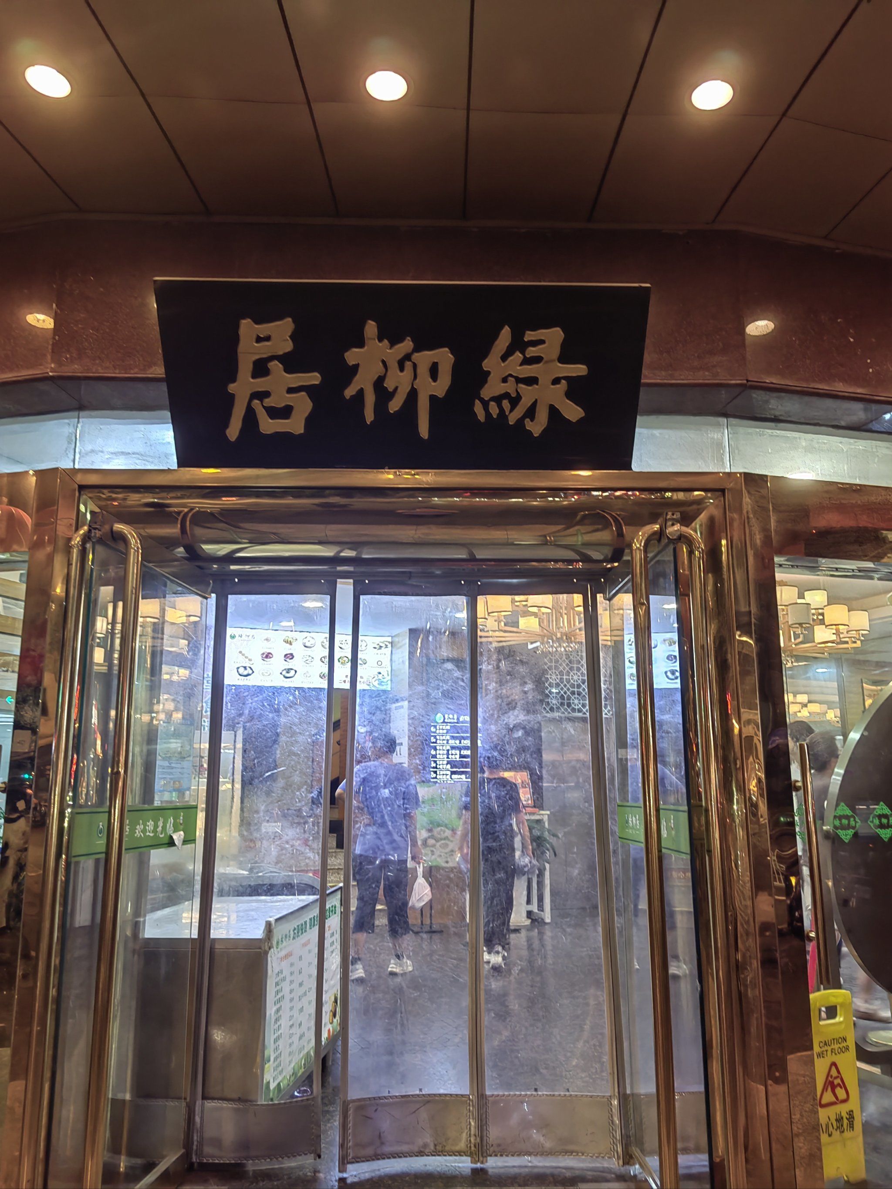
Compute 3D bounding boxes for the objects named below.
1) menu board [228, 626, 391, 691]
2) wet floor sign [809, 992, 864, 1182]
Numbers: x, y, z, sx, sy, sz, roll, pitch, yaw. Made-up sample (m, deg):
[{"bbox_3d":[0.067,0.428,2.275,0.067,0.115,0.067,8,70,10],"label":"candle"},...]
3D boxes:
[{"bbox_3d":[-1.454,0.701,9.863,1.797,0.594,0.060,4,-13,-18],"label":"menu board"},{"bbox_3d":[1.263,1.664,3.151,0.300,0.615,0.090,7,-14,-31],"label":"wet floor sign"}]

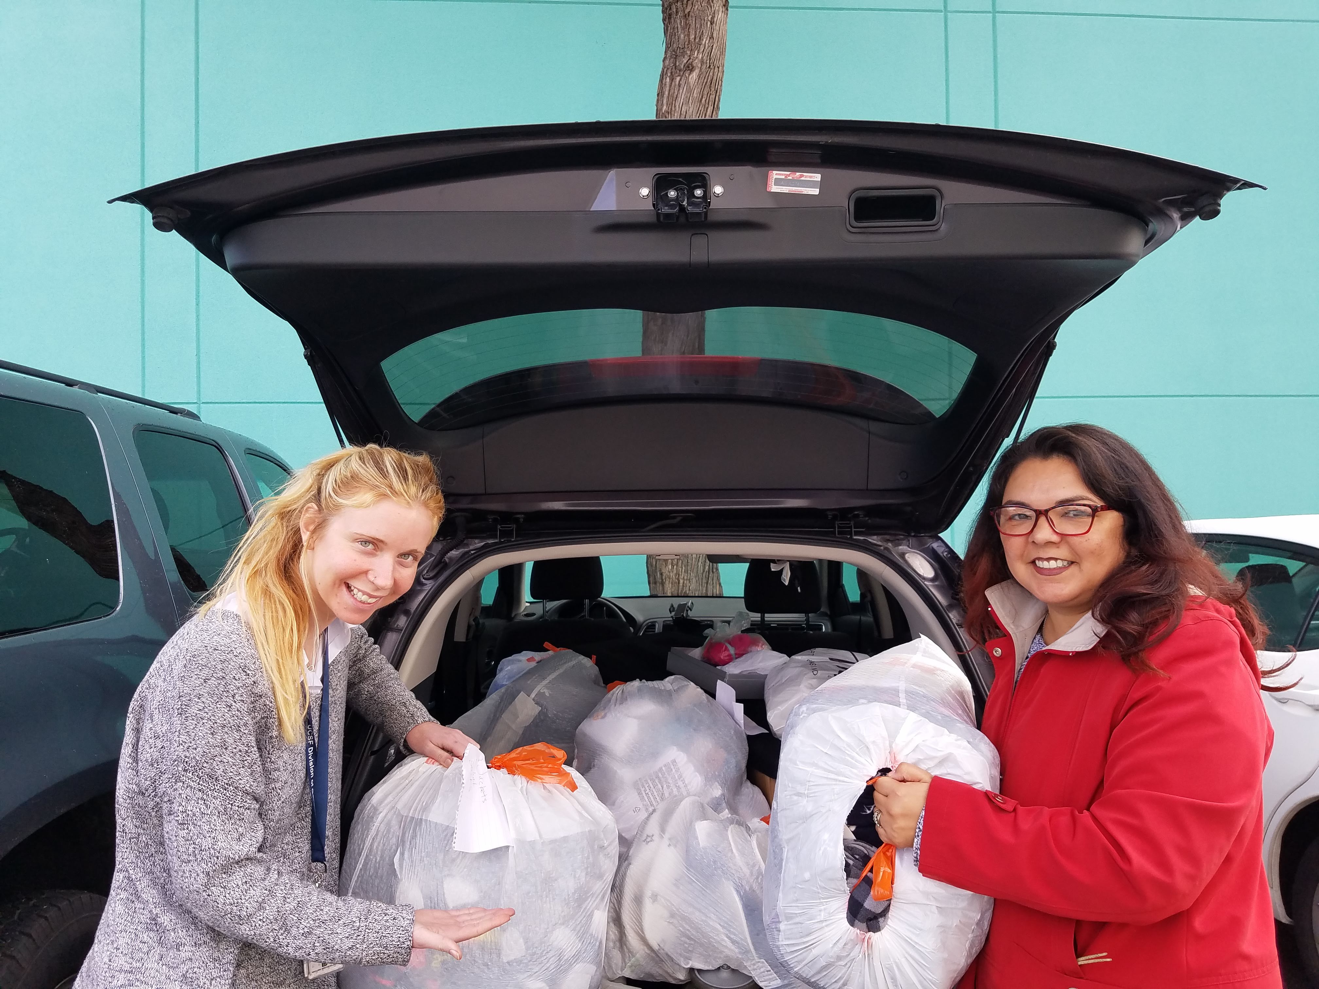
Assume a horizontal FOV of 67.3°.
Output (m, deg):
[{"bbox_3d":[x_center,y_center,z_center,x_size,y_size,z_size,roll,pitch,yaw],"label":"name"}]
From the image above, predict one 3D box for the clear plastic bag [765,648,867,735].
[{"bbox_3d":[0.390,0.480,2.330,0.270,0.230,0.260,-1,-1,0],"label":"clear plastic bag"}]

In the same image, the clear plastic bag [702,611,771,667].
[{"bbox_3d":[0.200,0.379,2.600,0.180,0.145,0.150,-1,-1,0],"label":"clear plastic bag"}]

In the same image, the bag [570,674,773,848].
[{"bbox_3d":[0.018,0.550,2.000,0.380,0.380,0.360,-1,-1,0],"label":"bag"}]

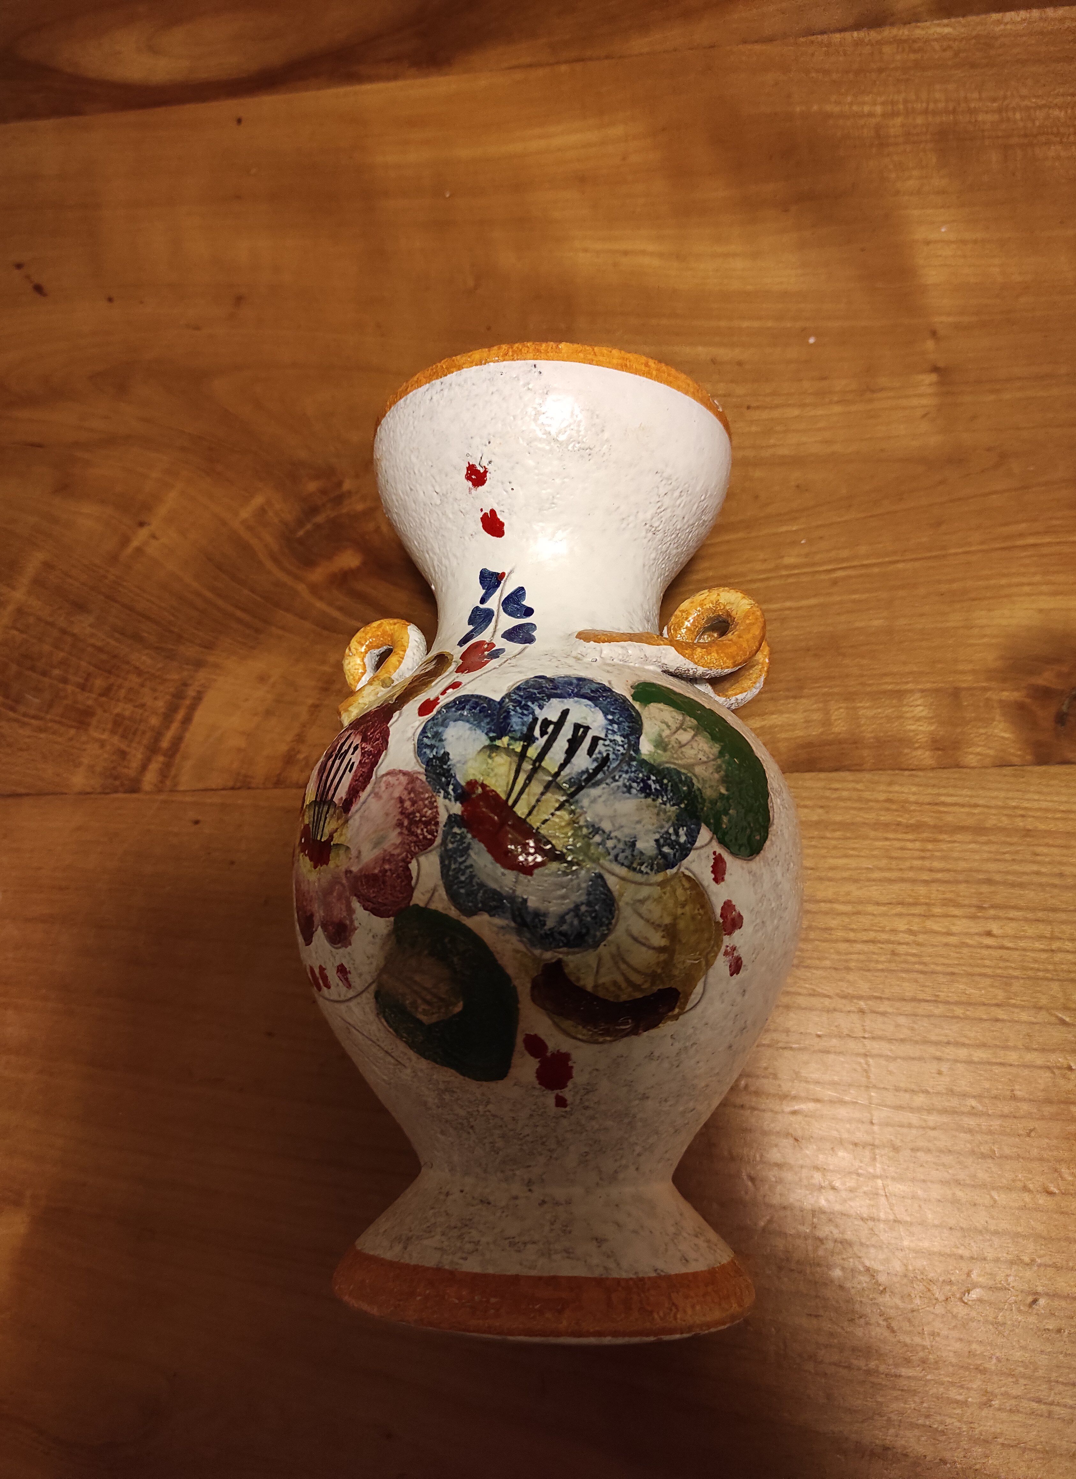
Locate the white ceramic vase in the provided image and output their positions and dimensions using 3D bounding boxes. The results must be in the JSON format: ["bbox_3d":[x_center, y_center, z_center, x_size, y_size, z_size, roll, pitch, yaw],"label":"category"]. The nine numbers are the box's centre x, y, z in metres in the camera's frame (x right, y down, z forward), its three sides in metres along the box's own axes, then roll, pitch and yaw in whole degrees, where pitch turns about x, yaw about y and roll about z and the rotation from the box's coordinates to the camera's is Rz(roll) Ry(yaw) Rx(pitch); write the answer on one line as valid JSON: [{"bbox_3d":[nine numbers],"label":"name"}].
[{"bbox_3d":[0.003,0.025,0.303,0.139,0.137,0.238,-1,74,7],"label":"white ceramic vase"}]

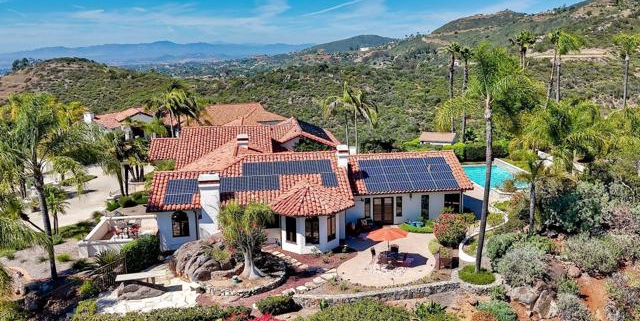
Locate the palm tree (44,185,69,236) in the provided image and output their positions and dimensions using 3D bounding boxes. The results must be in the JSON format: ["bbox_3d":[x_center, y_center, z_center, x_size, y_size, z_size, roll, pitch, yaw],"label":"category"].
[{"bbox_3d":[-17.450,3.330,30.700,1.550,3.400,1.550,-1,13,0],"label":"palm tree"}]

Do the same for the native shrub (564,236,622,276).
[{"bbox_3d":[16.380,5.712,27.962,2.994,1.946,2.395,7,15,31],"label":"native shrub"}]

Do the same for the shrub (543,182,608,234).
[{"bbox_3d":[17.700,3.350,32.100,3.800,3.450,3.500,-1,13,0],"label":"shrub"}]

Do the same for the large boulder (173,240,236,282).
[{"bbox_3d":[-6.733,5.811,27.049,3.602,1.898,2.701,-5,14,-15],"label":"large boulder"}]

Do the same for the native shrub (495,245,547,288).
[{"bbox_3d":[11.327,5.940,26.041,2.552,1.952,2.297,5,14,24],"label":"native shrub"}]

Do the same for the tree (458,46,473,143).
[{"bbox_3d":[19.470,-8.050,61.500,1.900,13.900,1.900,-1,13,0],"label":"tree"}]

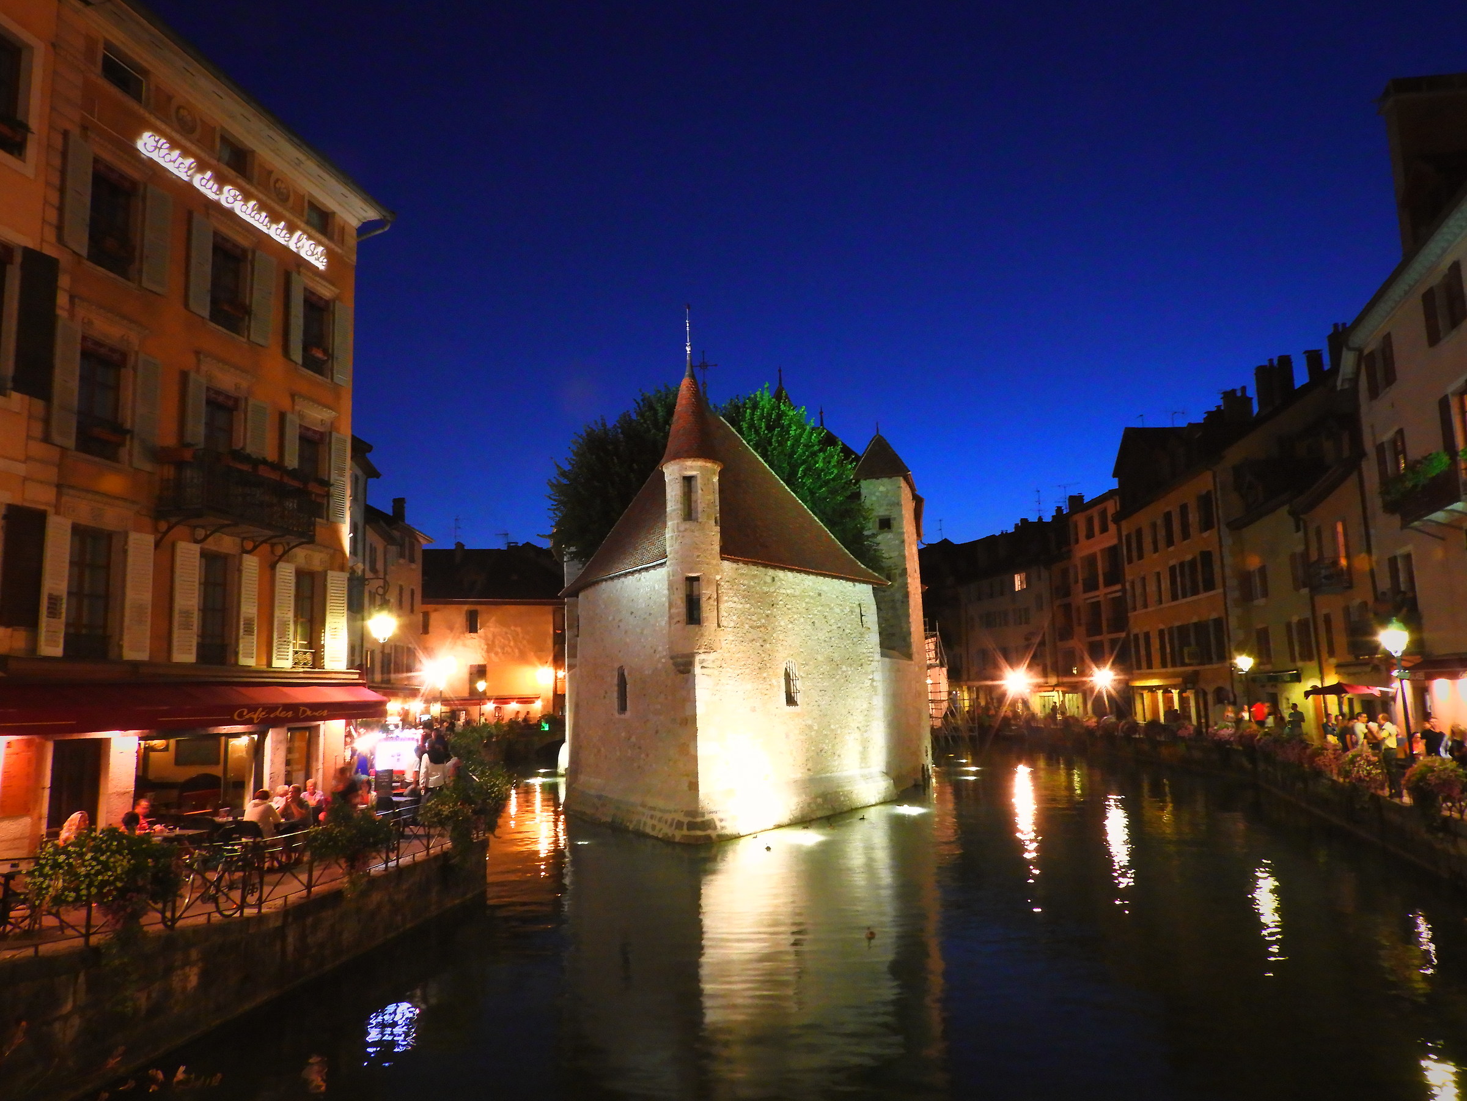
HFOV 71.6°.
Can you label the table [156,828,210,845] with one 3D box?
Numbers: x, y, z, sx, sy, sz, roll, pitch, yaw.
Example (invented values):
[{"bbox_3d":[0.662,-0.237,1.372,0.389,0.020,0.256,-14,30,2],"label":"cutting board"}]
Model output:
[{"bbox_3d":[-8.533,4.772,15.764,0.680,0.750,0.800,-3,-8,12],"label":"table"}]

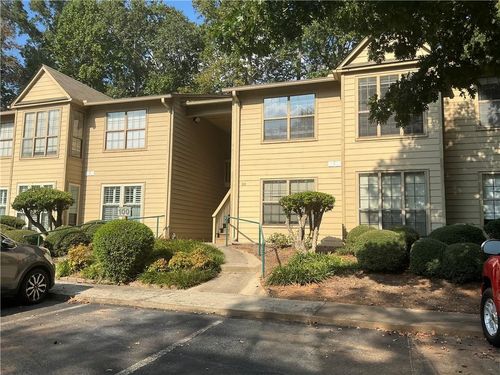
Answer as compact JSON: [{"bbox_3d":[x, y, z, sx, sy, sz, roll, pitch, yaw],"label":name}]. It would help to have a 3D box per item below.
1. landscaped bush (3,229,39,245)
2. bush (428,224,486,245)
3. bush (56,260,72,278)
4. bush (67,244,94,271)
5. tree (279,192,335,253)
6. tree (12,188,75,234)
[{"bbox_3d":[-7.588,1.820,13.400,1.330,0.910,1.250,-1,-7,19],"label":"landscaped bush"},{"bbox_3d":[4.691,1.281,9.195,1.240,0.898,1.050,-1,-7,19],"label":"bush"},{"bbox_3d":[-4.895,2.147,10.638,0.450,0.447,0.430,-1,-7,19],"label":"bush"},{"bbox_3d":[-4.566,1.910,10.872,0.740,0.721,0.680,-1,-7,19],"label":"bush"},{"bbox_3d":[1.428,0.888,10.045,1.420,1.561,1.300,-1,-7,19],"label":"tree"},{"bbox_3d":[-6.468,0.877,12.660,1.700,1.829,1.600,-1,-7,19],"label":"tree"}]

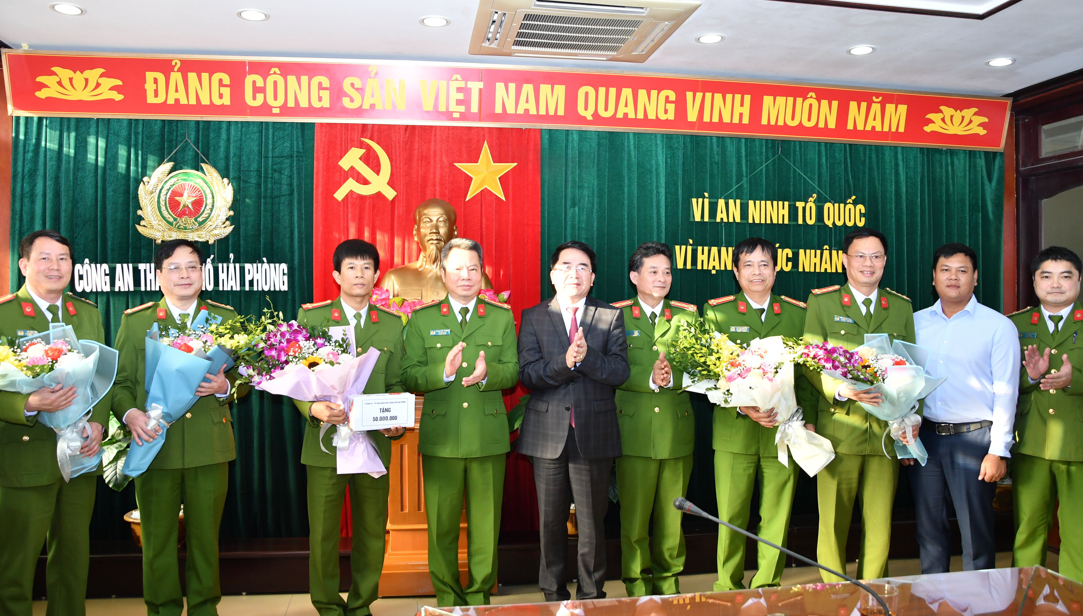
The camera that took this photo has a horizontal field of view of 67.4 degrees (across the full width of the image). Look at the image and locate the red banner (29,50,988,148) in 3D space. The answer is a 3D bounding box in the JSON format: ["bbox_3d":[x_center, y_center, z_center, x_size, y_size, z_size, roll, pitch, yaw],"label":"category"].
[{"bbox_3d":[0.060,-1.065,4.220,5.230,0.315,0.060,0,14,-8],"label":"red banner"}]

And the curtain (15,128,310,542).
[{"bbox_3d":[-1.875,0.060,4.055,1.450,2.230,0.150,0,1,-8],"label":"curtain"}]

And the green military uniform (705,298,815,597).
[{"bbox_3d":[1.000,0.657,3.700,0.500,1.445,0.370,0,0,-1],"label":"green military uniform"}]

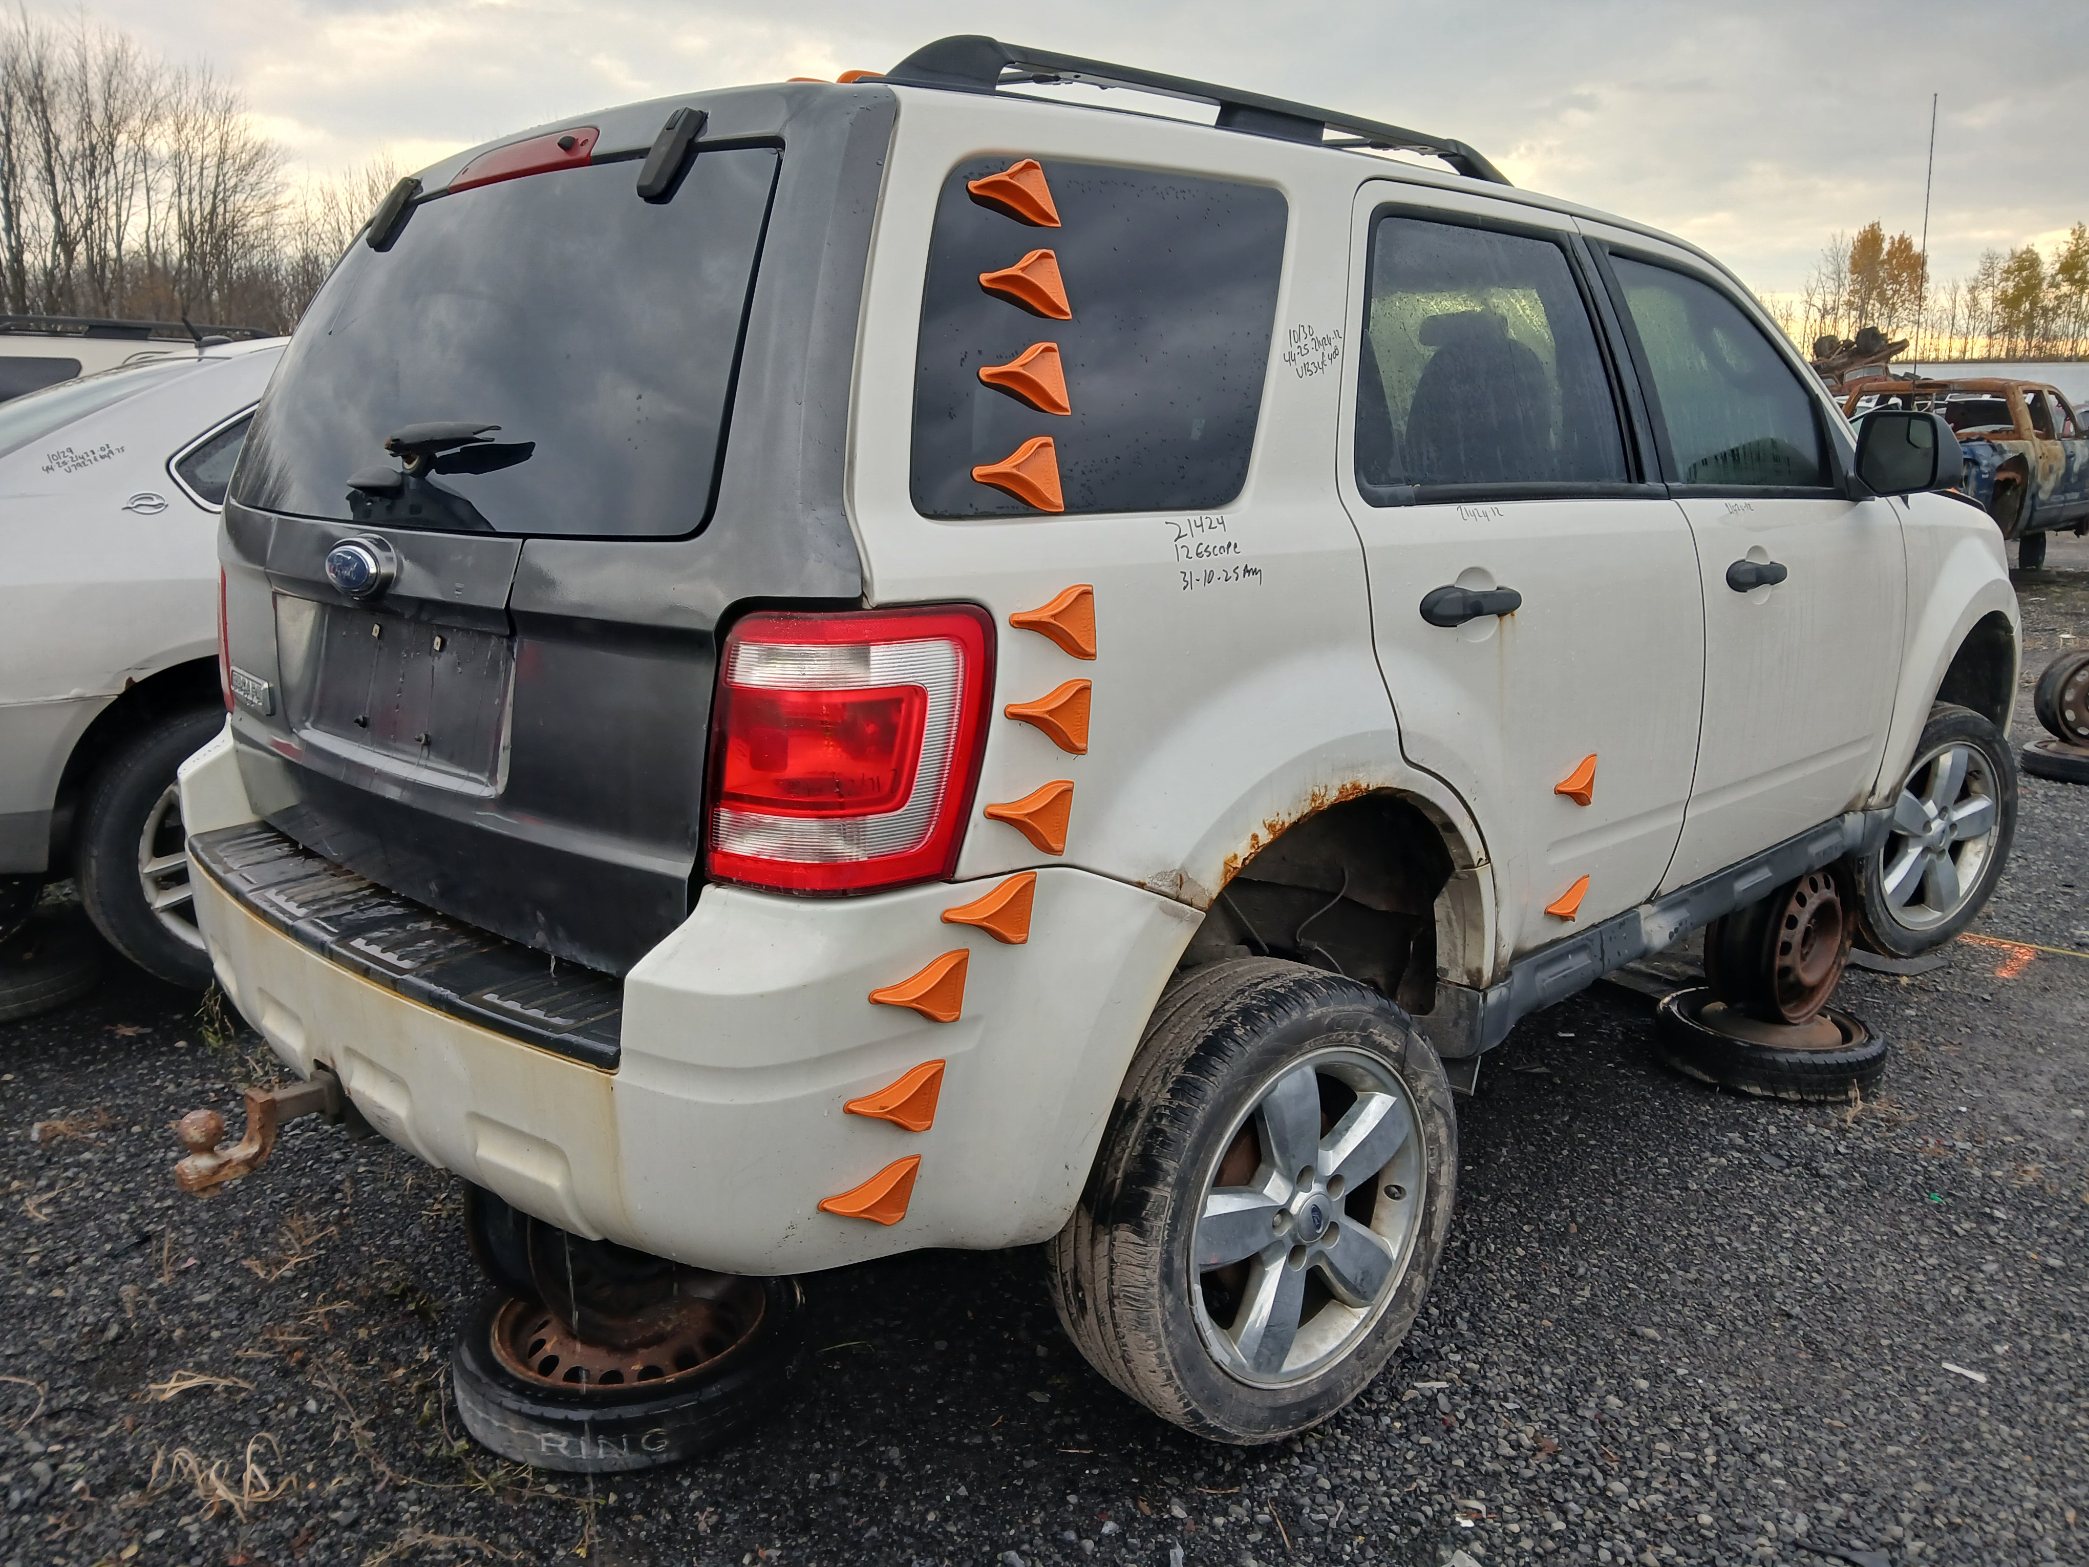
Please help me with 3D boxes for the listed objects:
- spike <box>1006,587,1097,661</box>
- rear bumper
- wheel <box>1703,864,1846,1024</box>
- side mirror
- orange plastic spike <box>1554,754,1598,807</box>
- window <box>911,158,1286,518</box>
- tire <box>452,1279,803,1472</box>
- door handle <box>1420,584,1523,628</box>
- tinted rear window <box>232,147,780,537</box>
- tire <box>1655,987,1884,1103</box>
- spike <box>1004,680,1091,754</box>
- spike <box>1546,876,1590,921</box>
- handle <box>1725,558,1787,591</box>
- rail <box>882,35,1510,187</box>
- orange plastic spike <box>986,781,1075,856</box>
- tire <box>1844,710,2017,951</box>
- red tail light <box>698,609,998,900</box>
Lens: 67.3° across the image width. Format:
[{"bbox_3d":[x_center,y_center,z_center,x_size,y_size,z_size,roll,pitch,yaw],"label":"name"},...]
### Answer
[{"bbox_3d":[0.015,-0.153,1.522,0.113,0.073,0.030,-10,16,-42],"label":"spike"},{"bbox_3d":[-0.678,0.168,2.199,1.790,0.420,0.630,12,16,43],"label":"rear bumper"},{"bbox_3d":[1.690,0.335,3.600,0.390,0.390,0.165,-11,16,-38],"label":"wheel"},{"bbox_3d":[1.589,-0.608,2.898,0.135,0.163,0.185,-11,16,-44],"label":"side mirror"},{"bbox_3d":[0.826,-0.004,2.436,0.030,0.078,0.125,12,16,43],"label":"orange plastic spike"},{"bbox_3d":[0.076,-0.480,1.696,0.645,0.390,0.040,-10,3,-42],"label":"window"},{"bbox_3d":[-0.637,0.875,2.444,0.540,0.125,0.540,-1,14,0],"label":"tire"},{"bbox_3d":[0.589,-0.243,2.114,0.055,0.062,0.235,12,16,43],"label":"door handle"},{"bbox_3d":[-0.729,-0.547,1.986,1.310,0.485,0.090,12,-10,43],"label":"tinted rear window"},{"bbox_3d":[1.636,0.584,3.555,0.475,0.108,0.475,-1,13,0],"label":"tire"},{"bbox_3d":[0.010,-0.061,1.536,0.113,0.073,0.030,-10,16,-42],"label":"spike"},{"bbox_3d":[0.774,0.178,2.328,0.113,0.073,0.030,-11,25,-44],"label":"spike"},{"bbox_3d":[1.203,-0.352,2.643,0.228,0.056,0.048,-11,16,-44],"label":"handle"},{"bbox_3d":[0.299,-0.874,2.094,1.300,0.075,0.060,-13,18,-43],"label":"rail"},{"bbox_3d":[-0.014,0.034,1.593,0.122,0.077,0.030,-9,15,-41],"label":"orange plastic spike"},{"bbox_3d":[2.189,0.110,3.998,0.670,0.670,0.220,-5,13,-29],"label":"tire"},{"bbox_3d":[-0.193,-0.037,1.531,0.190,0.280,0.245,-6,13,-45],"label":"red tail light"}]

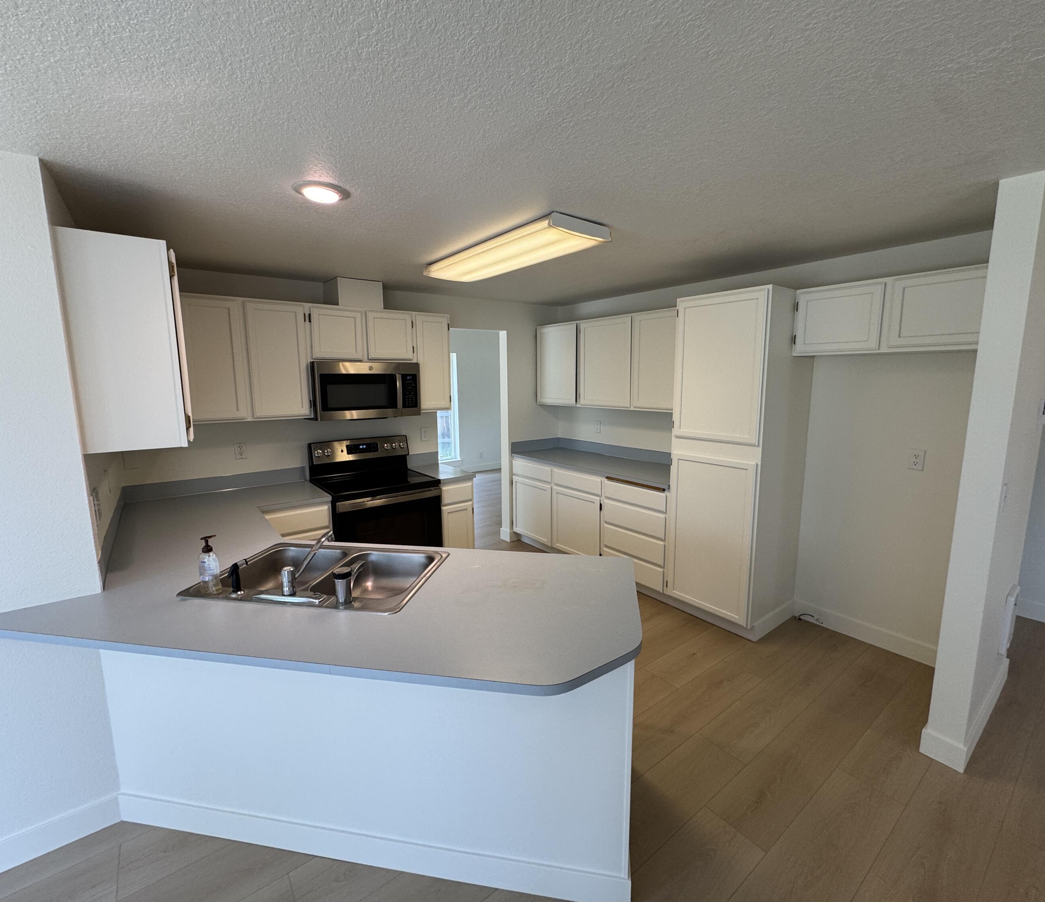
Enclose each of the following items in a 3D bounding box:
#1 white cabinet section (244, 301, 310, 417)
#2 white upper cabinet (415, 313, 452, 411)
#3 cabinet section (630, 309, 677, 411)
[{"bbox_3d":[-1.670,-0.603,3.295,0.380,0.737,0.300,-7,11,-37],"label":"white cabinet section"},{"bbox_3d":[-0.795,-0.714,3.993,0.304,0.756,0.330,-7,11,-37],"label":"white upper cabinet"},{"bbox_3d":[1.175,-0.695,3.786,0.300,0.753,0.585,-7,11,-37],"label":"cabinet section"}]

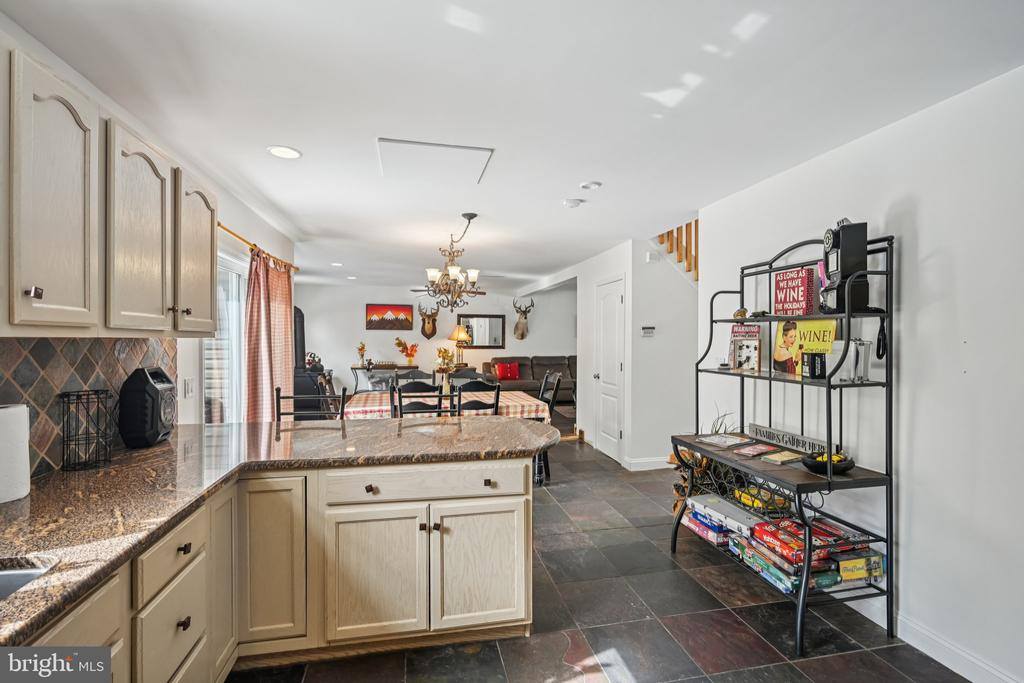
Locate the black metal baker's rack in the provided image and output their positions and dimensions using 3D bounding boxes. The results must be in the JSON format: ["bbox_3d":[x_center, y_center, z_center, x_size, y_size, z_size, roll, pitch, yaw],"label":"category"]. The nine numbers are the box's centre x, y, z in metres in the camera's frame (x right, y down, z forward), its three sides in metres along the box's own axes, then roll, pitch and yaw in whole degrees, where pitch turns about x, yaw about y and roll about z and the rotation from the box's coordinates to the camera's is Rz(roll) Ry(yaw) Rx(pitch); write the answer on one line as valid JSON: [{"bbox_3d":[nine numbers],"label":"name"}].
[{"bbox_3d":[1.397,0.401,2.536,0.565,1.945,1.030,0,0,-12],"label":"black metal baker's rack"}]

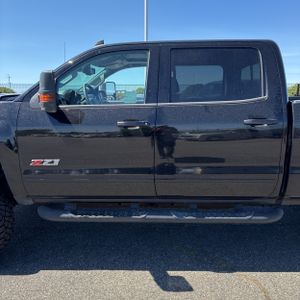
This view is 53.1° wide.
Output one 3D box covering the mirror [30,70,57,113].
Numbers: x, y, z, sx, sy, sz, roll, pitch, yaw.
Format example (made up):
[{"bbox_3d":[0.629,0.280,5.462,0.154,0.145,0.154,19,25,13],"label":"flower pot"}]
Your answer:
[{"bbox_3d":[-0.828,-0.457,2.376,0.260,0.310,0.350,0,10,1],"label":"mirror"}]

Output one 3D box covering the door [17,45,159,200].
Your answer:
[{"bbox_3d":[-0.531,-0.251,2.693,1.195,1.350,0.230,0,10,1],"label":"door"}]

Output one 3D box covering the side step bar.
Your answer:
[{"bbox_3d":[0.068,0.578,2.737,2.195,0.105,0.200,0,10,1],"label":"side step bar"}]

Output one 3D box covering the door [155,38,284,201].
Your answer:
[{"bbox_3d":[0.599,-0.252,2.673,1.105,1.370,0.230,0,10,1],"label":"door"}]

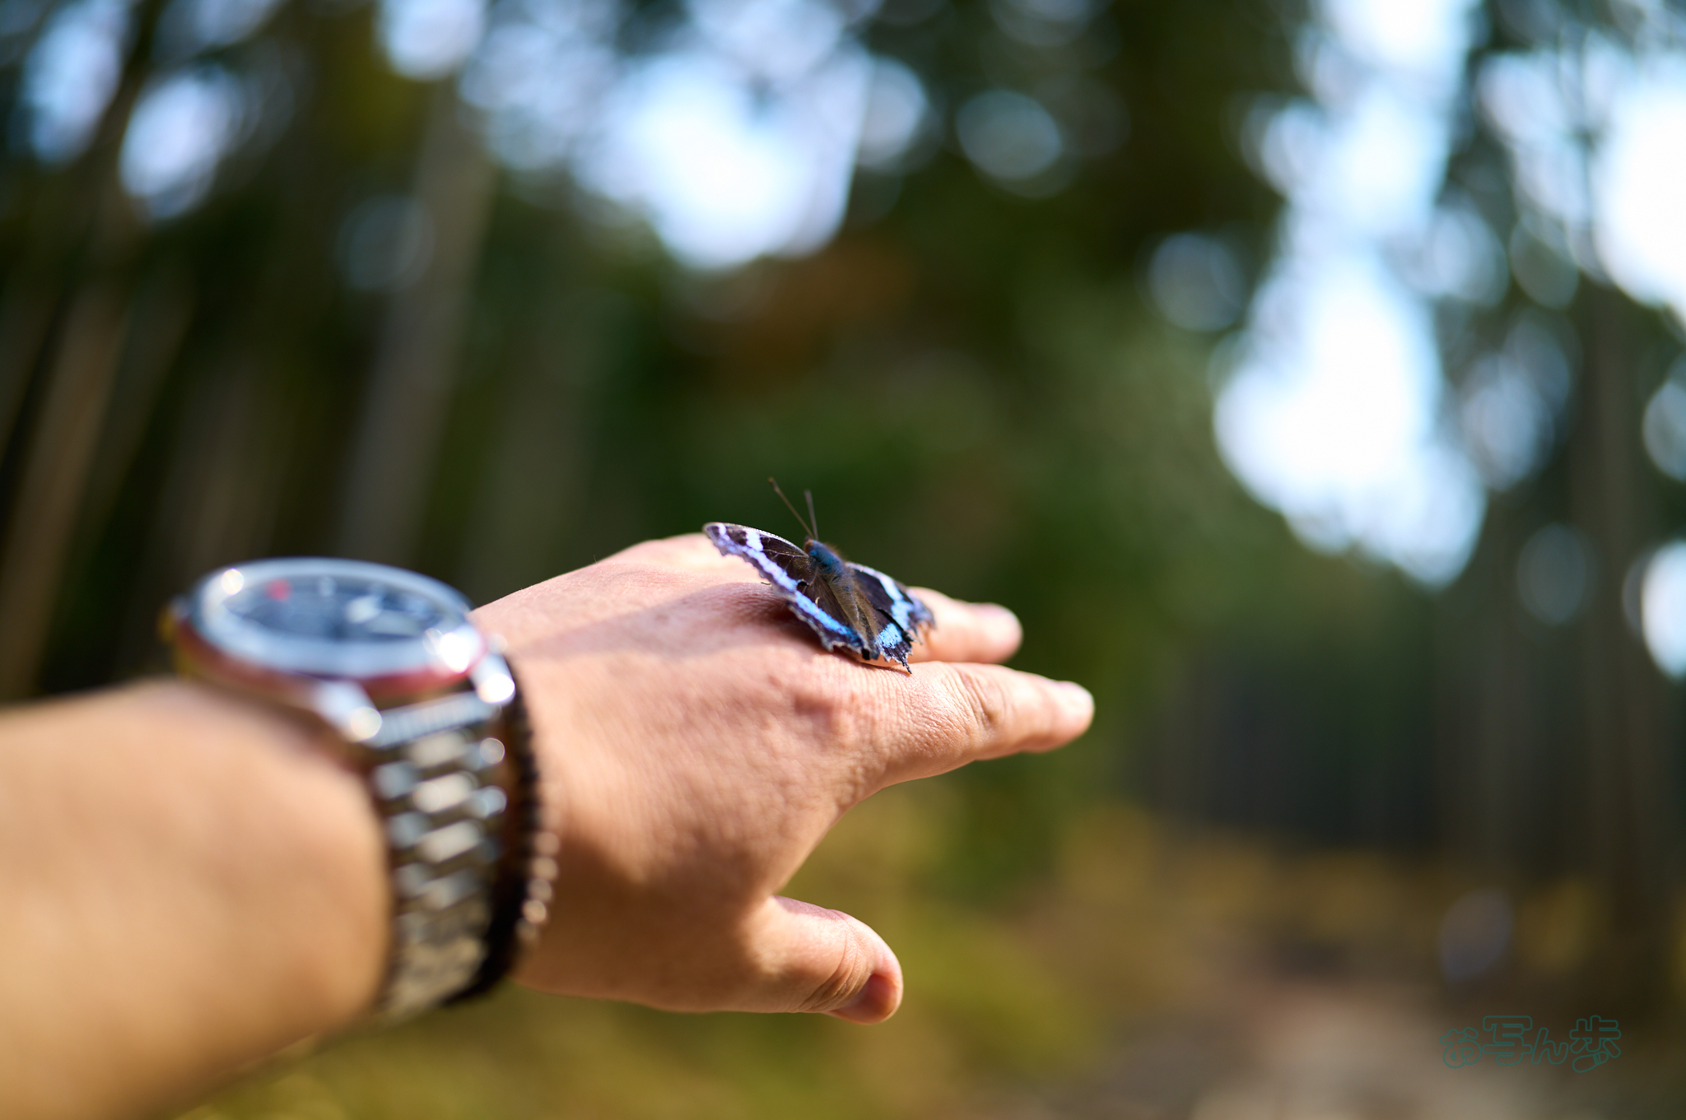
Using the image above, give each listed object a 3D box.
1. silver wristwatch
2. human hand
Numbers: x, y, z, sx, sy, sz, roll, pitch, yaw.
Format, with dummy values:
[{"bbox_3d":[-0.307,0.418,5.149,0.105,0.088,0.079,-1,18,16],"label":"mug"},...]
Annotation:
[{"bbox_3d":[-0.078,0.037,0.251,0.064,0.062,0.045,26,22,33],"label":"silver wristwatch"},{"bbox_3d":[-0.007,0.034,0.338,0.115,0.060,0.177,35,26,31],"label":"human hand"}]

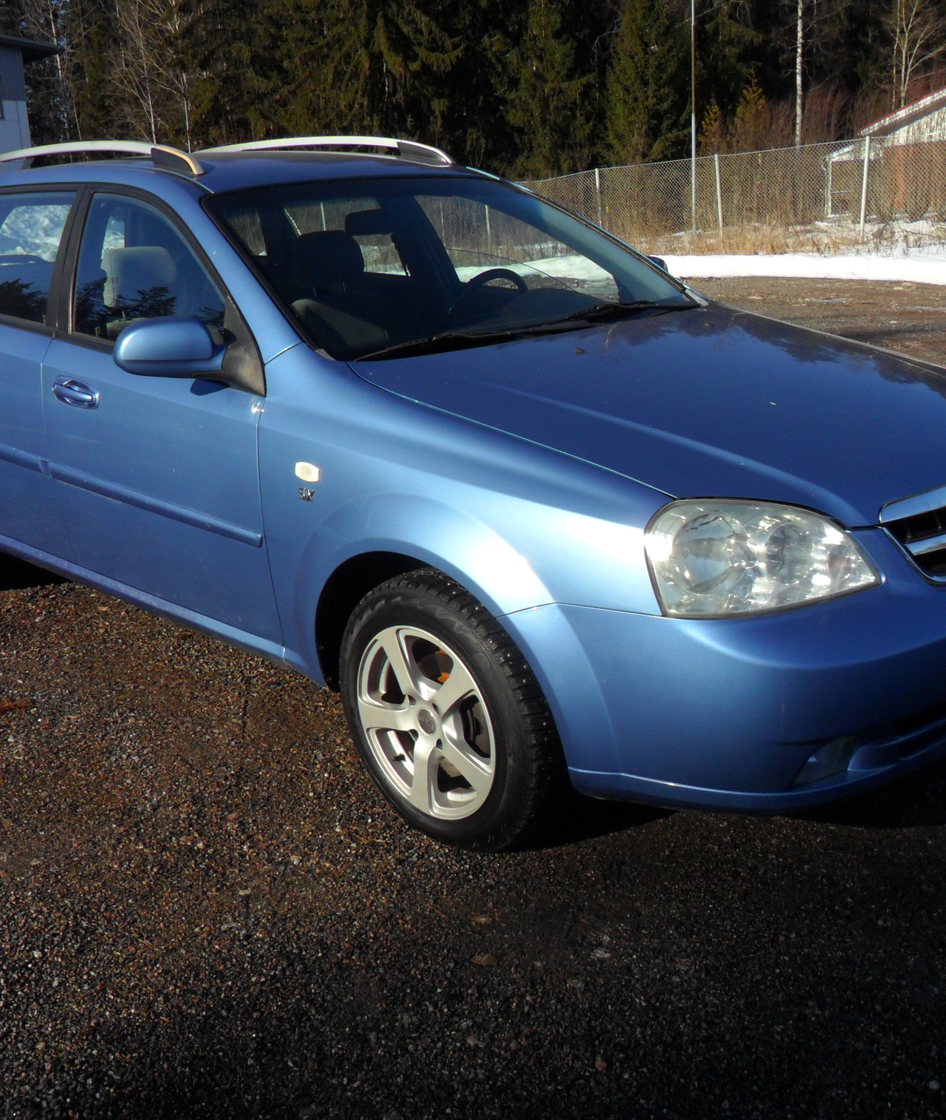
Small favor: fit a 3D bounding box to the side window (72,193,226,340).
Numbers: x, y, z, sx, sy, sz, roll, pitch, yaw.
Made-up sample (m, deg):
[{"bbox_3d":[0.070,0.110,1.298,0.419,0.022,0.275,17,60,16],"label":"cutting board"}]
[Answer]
[{"bbox_3d":[-0.839,-0.764,3.019,0.820,0.410,0.045,15,4,43],"label":"side window"}]

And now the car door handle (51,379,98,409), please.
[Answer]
[{"bbox_3d":[-1.089,-0.450,3.178,0.055,0.080,0.230,-18,24,-42],"label":"car door handle"}]

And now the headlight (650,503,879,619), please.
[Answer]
[{"bbox_3d":[0.512,-0.011,1.996,0.410,0.210,0.290,-18,24,-42],"label":"headlight"}]

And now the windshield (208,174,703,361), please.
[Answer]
[{"bbox_3d":[-0.002,-0.830,3.143,1.400,0.100,0.880,-18,52,-42],"label":"windshield"}]

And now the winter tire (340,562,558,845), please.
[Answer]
[{"bbox_3d":[-0.036,0.313,2.444,0.200,0.600,0.600,-18,24,-42],"label":"winter tire"}]

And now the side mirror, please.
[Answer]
[{"bbox_3d":[-0.667,-0.475,2.610,0.220,0.150,0.160,-18,24,-42],"label":"side mirror"}]

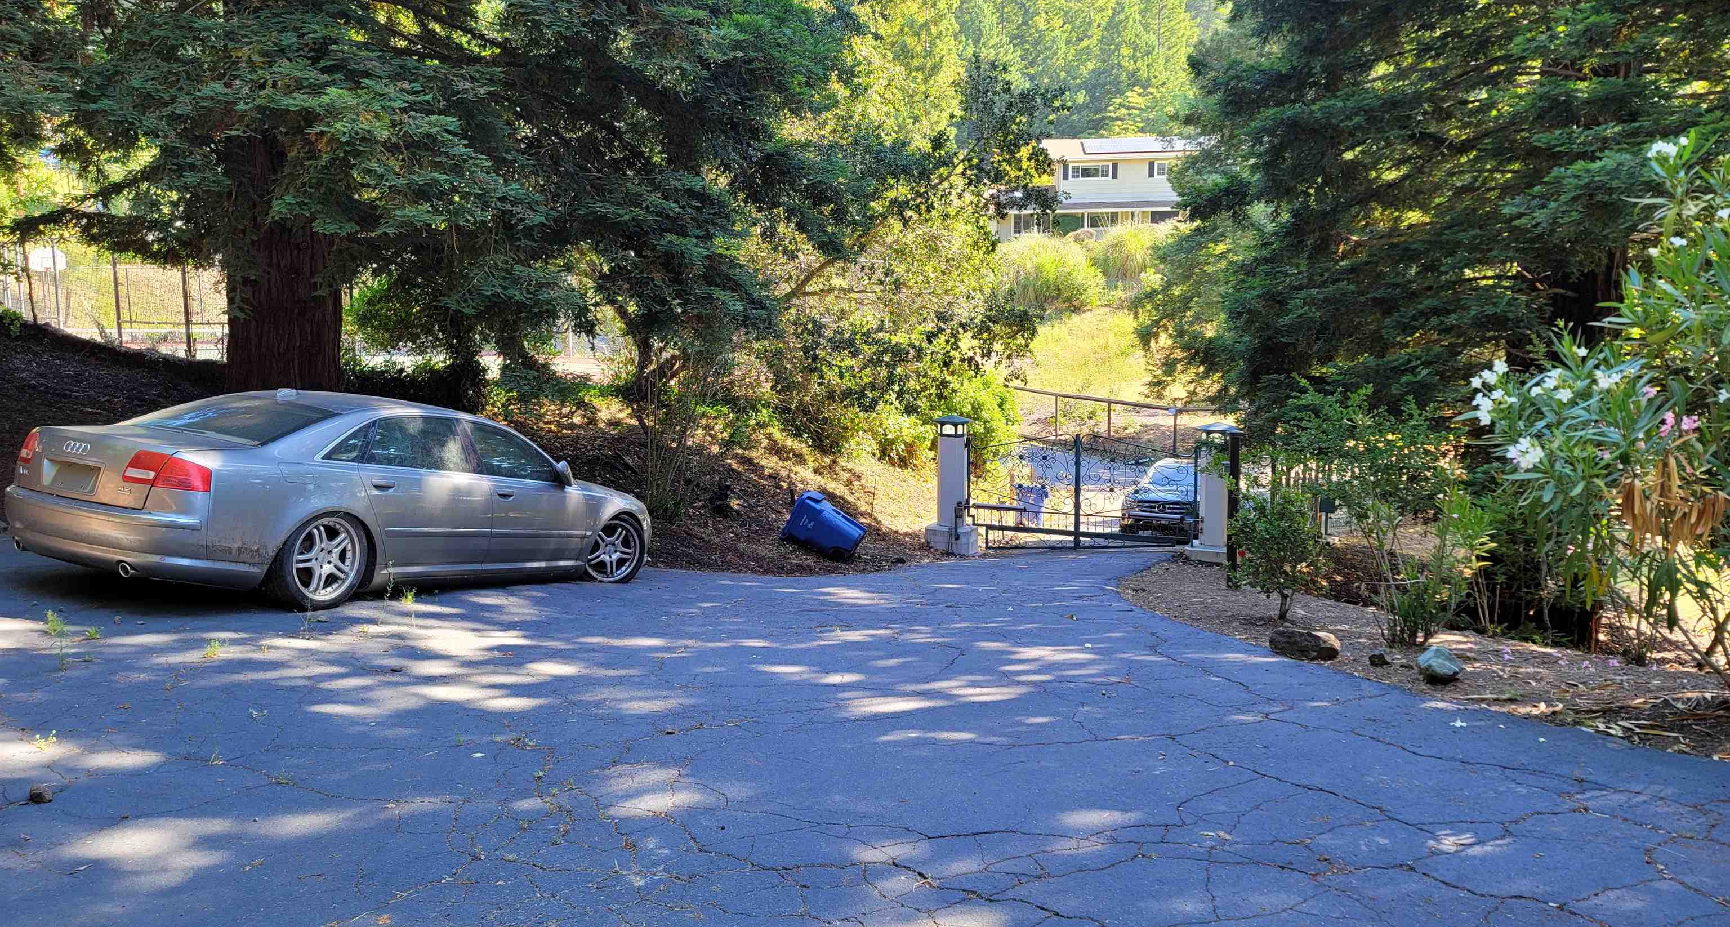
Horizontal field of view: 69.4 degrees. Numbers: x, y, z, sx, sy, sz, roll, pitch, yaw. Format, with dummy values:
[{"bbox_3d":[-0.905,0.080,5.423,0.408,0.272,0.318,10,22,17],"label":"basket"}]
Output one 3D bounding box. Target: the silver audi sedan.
[{"bbox_3d":[-3.681,0.199,9.873,1.900,1.420,5.090,7,1,27],"label":"silver audi sedan"}]

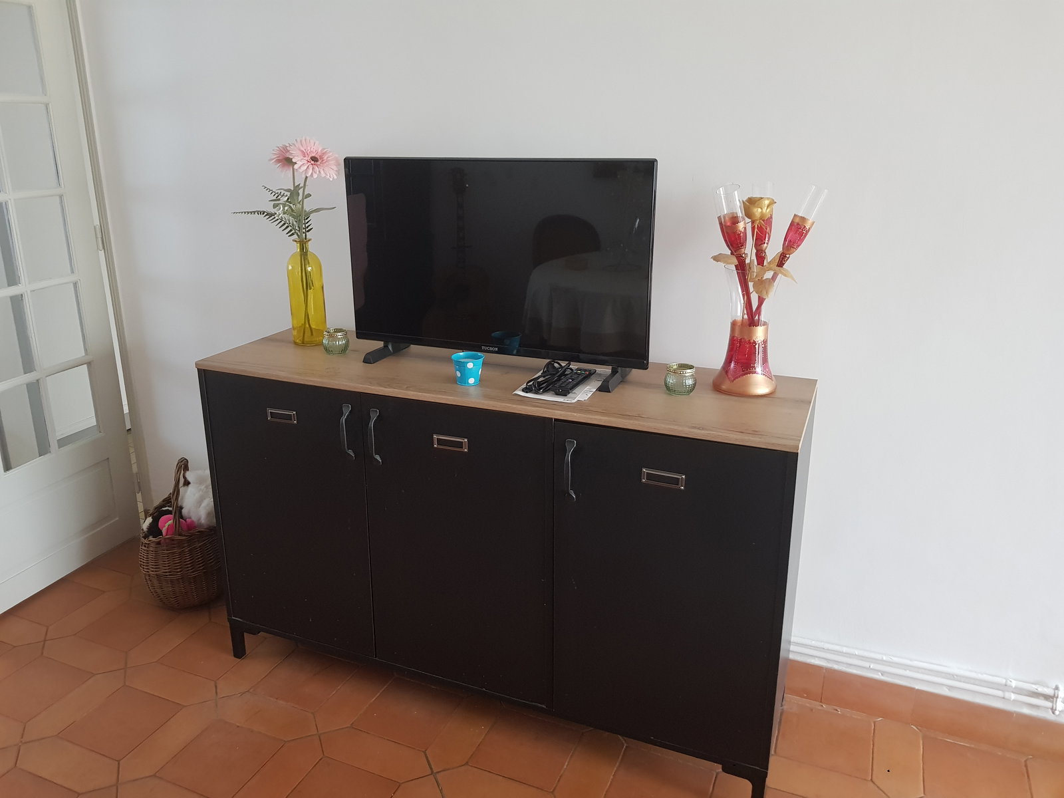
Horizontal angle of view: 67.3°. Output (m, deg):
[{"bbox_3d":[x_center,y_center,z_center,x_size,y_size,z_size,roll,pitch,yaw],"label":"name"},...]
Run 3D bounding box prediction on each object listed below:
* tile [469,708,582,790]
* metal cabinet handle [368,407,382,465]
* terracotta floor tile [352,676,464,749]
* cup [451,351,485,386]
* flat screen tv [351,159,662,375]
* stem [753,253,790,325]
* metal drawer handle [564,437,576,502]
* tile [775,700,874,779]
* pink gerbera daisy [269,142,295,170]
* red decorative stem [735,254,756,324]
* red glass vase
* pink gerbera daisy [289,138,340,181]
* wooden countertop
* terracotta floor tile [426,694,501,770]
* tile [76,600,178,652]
[{"bbox_3d":[-0.013,0.811,1.844,0.200,0.016,0.200,8,19,22],"label":"tile"},{"bbox_3d":[-0.342,0.087,1.719,0.019,0.127,0.027,8,19,22],"label":"metal cabinet handle"},{"bbox_3d":[-0.296,0.773,1.958,0.200,0.016,0.200,8,19,22],"label":"terracotta floor tile"},{"bbox_3d":[-0.140,-0.063,1.738,0.073,0.059,0.073,0,18,0],"label":"cup"},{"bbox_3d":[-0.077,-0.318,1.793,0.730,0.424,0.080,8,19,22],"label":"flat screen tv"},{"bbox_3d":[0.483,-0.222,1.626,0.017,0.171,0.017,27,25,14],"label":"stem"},{"bbox_3d":[0.073,0.143,1.553,0.019,0.127,0.028,8,19,22],"label":"metal drawer handle"},{"bbox_3d":[0.690,0.801,1.879,0.200,0.016,0.200,8,19,22],"label":"tile"},{"bbox_3d":[-0.621,-0.610,2.019,0.065,0.085,0.090,17,24,42],"label":"pink gerbera daisy"},{"bbox_3d":[0.446,-0.227,1.665,0.019,0.166,0.019,-6,25,25],"label":"red decorative stem"},{"bbox_3d":[0.453,-0.146,1.664,0.134,0.254,0.134,8,19,22],"label":"red glass vase"},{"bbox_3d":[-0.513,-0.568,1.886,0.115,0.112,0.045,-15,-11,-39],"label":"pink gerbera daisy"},{"bbox_3d":[-0.084,-0.052,1.809,1.357,0.018,0.410,8,19,22],"label":"wooden countertop"},{"bbox_3d":[-0.154,0.774,1.871,0.105,0.012,0.303,8,19,22],"label":"terracotta floor tile"},{"bbox_3d":[-1.162,0.657,2.309,0.200,0.016,0.200,8,19,22],"label":"tile"}]

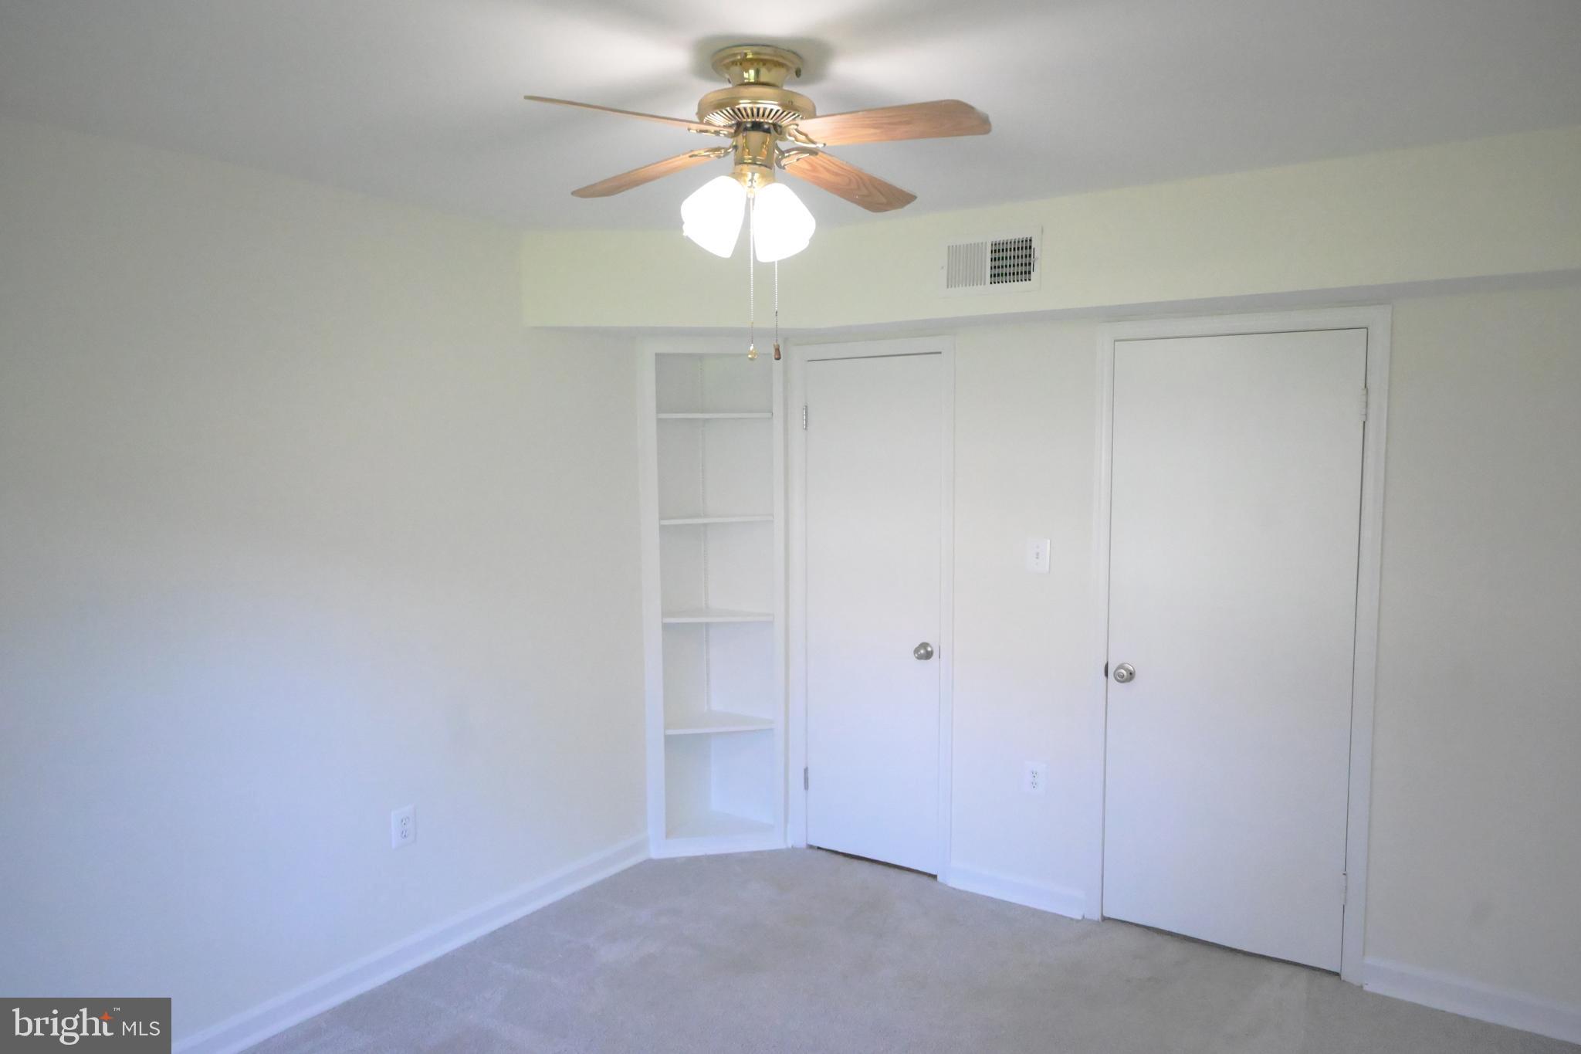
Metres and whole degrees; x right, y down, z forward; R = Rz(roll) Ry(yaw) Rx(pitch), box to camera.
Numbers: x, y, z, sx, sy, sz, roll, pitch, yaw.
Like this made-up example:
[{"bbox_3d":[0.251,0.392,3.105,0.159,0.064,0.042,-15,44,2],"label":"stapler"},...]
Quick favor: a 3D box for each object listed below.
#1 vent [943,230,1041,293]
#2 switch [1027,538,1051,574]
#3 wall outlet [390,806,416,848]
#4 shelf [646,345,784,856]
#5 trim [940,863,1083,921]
[{"bbox_3d":[0.639,-0.848,3.385,0.349,0.198,0.018,3,6,35],"label":"vent"},{"bbox_3d":[0.883,0.106,3.769,0.084,0.122,0.013,3,6,35],"label":"switch"},{"bbox_3d":[-1.236,0.964,3.380,0.008,0.121,0.081,3,6,35],"label":"wall outlet"},{"bbox_3d":[-0.328,0.296,4.423,0.584,2.113,0.280,-1,5,-10],"label":"shelf"},{"bbox_3d":[0.832,1.345,3.916,0.535,0.095,0.015,3,6,35],"label":"trim"}]

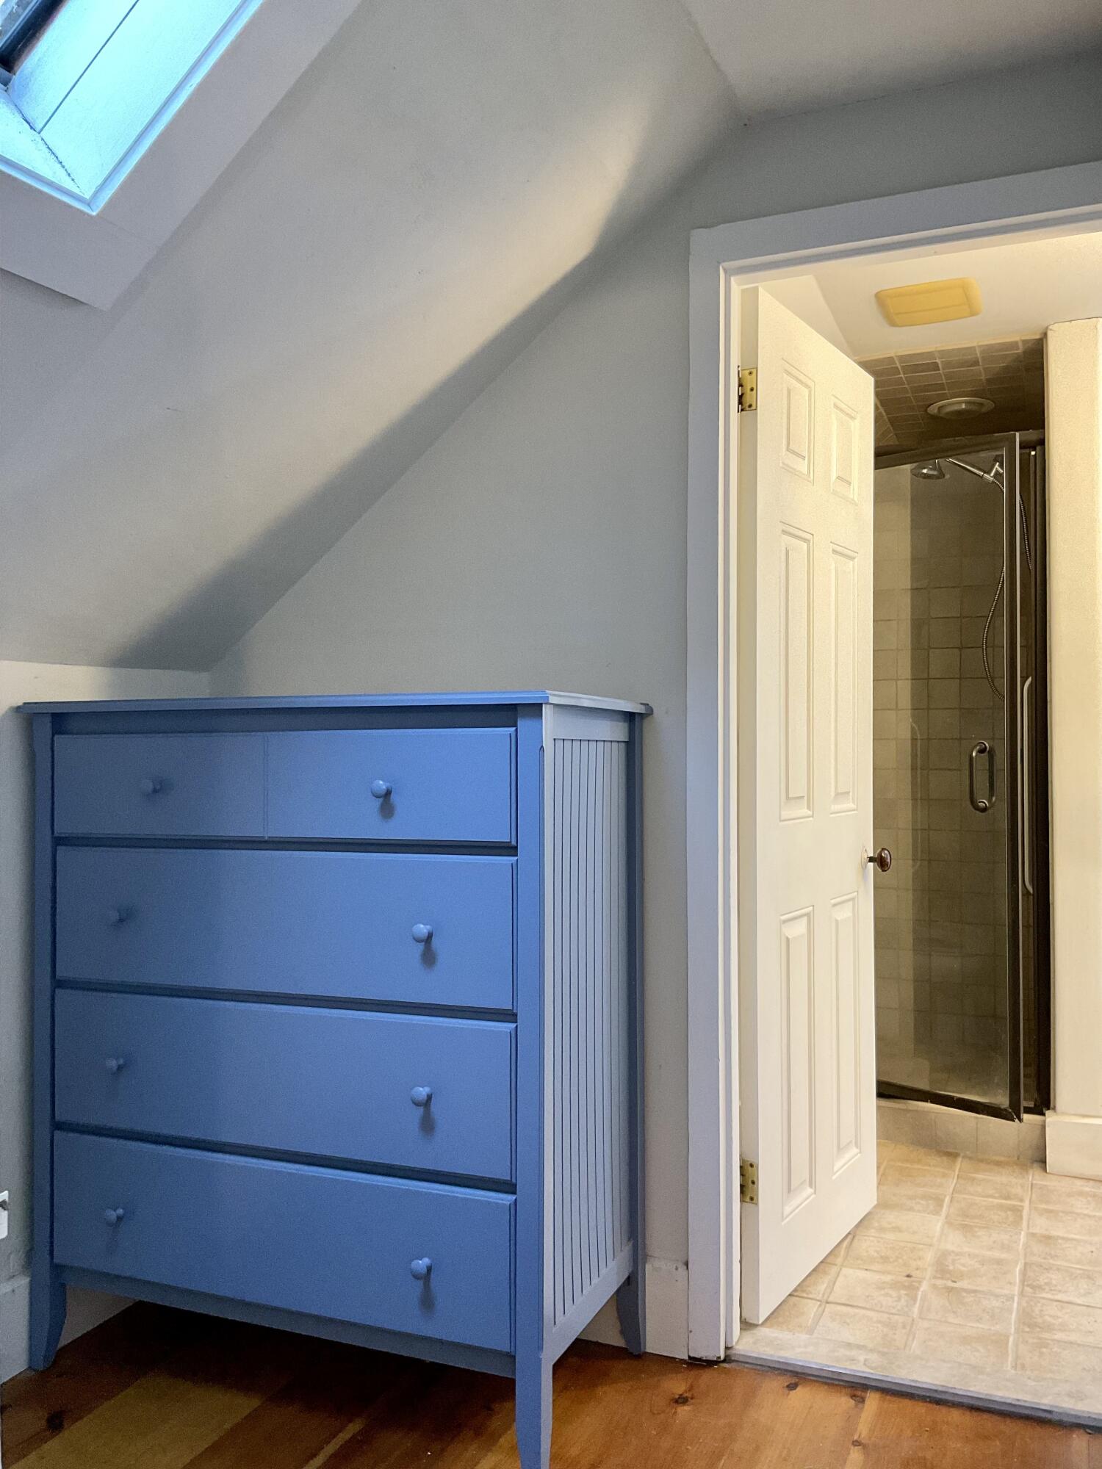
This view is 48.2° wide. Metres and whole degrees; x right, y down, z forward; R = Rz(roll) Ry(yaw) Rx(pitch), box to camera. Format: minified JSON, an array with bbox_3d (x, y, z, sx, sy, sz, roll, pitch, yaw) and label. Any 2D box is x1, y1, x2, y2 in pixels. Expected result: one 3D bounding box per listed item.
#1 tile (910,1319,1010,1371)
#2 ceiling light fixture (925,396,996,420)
[{"bbox_3d":[0.784,1.165,2.349,0.172,0.010,0.152,0,-1,23],"label":"tile"},{"bbox_3d":[1.355,-1.067,4.068,0.213,0.035,0.213,0,-1,23],"label":"ceiling light fixture"}]

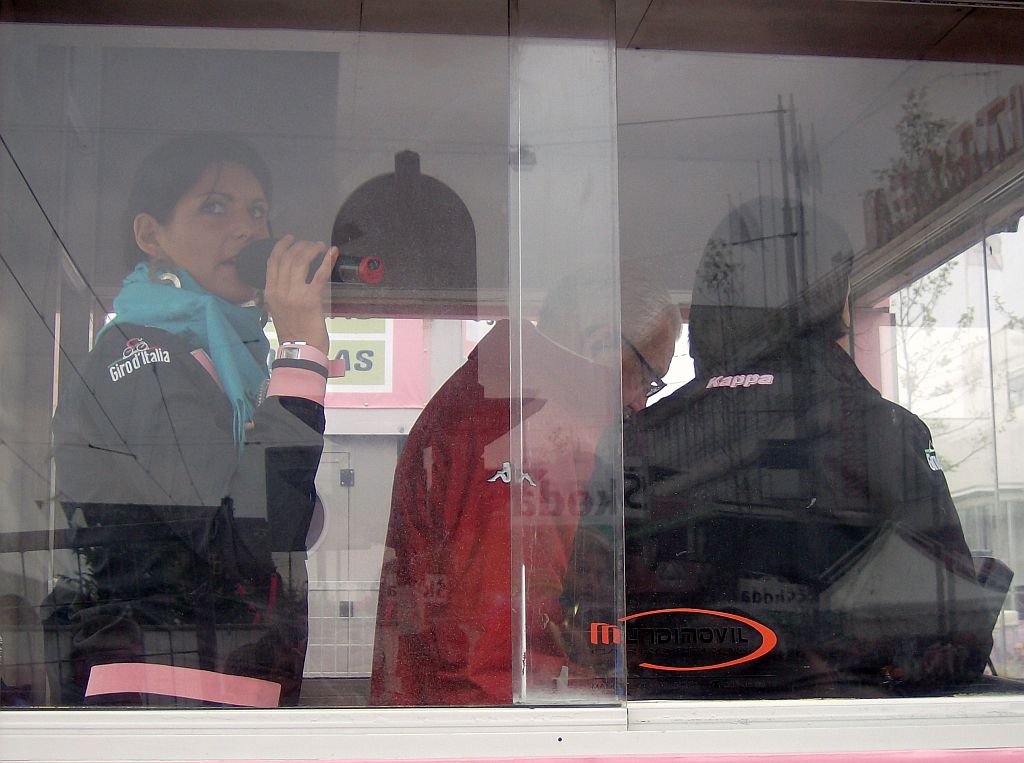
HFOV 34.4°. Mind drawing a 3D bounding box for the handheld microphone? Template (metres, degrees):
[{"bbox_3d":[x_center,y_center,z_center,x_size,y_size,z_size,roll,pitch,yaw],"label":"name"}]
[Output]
[{"bbox_3d":[-0.261,-0.147,2.114,0.237,0.062,0.062,6,0,39],"label":"handheld microphone"}]

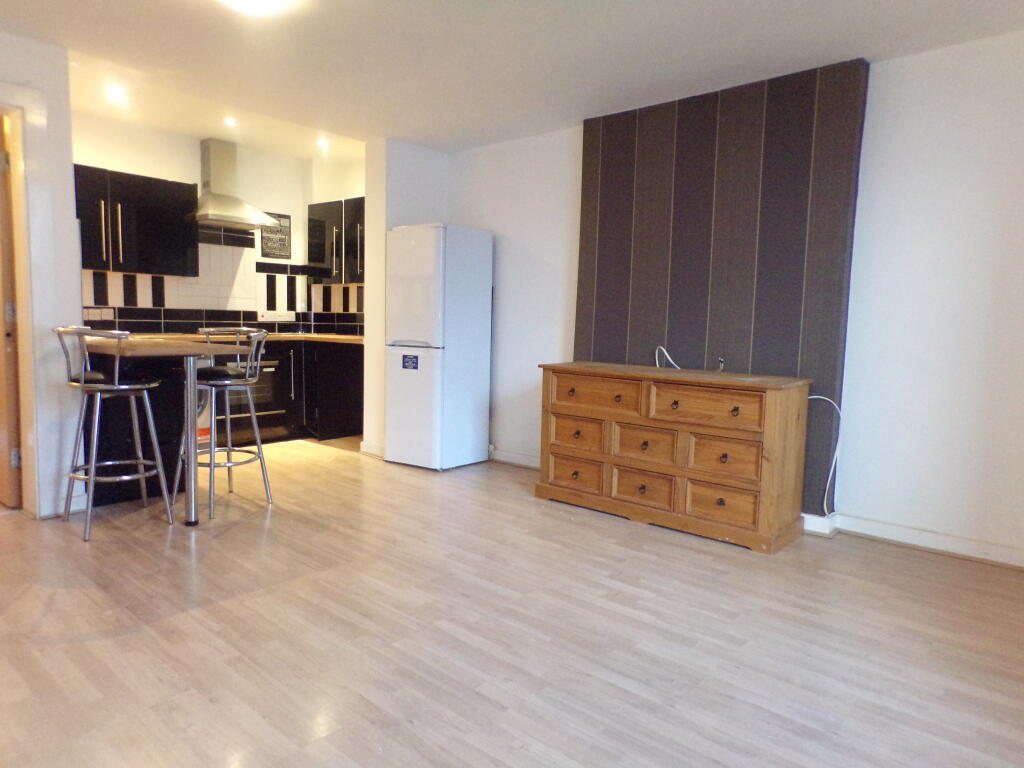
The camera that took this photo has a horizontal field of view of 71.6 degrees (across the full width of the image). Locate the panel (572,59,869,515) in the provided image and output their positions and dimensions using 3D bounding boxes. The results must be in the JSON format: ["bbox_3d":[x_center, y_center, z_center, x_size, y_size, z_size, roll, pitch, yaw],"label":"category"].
[{"bbox_3d":[1.115,-0.517,4.204,1.693,2.285,0.156,6,7,42],"label":"panel"}]

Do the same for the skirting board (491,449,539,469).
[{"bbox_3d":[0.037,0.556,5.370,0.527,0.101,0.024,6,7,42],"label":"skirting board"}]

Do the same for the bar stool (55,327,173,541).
[{"bbox_3d":[-1.996,0.218,3.563,0.478,0.980,0.484,6,7,42],"label":"bar stool"}]

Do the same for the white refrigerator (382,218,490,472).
[{"bbox_3d":[-0.535,-0.274,5.376,0.564,1.720,0.570,6,6,38],"label":"white refrigerator"}]

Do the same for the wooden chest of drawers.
[{"bbox_3d":[0.851,0.341,4.008,1.494,0.812,0.430,6,7,42],"label":"wooden chest of drawers"}]

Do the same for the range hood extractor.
[{"bbox_3d":[-2.293,-1.634,5.782,0.521,0.699,0.602,6,7,42],"label":"range hood extractor"}]

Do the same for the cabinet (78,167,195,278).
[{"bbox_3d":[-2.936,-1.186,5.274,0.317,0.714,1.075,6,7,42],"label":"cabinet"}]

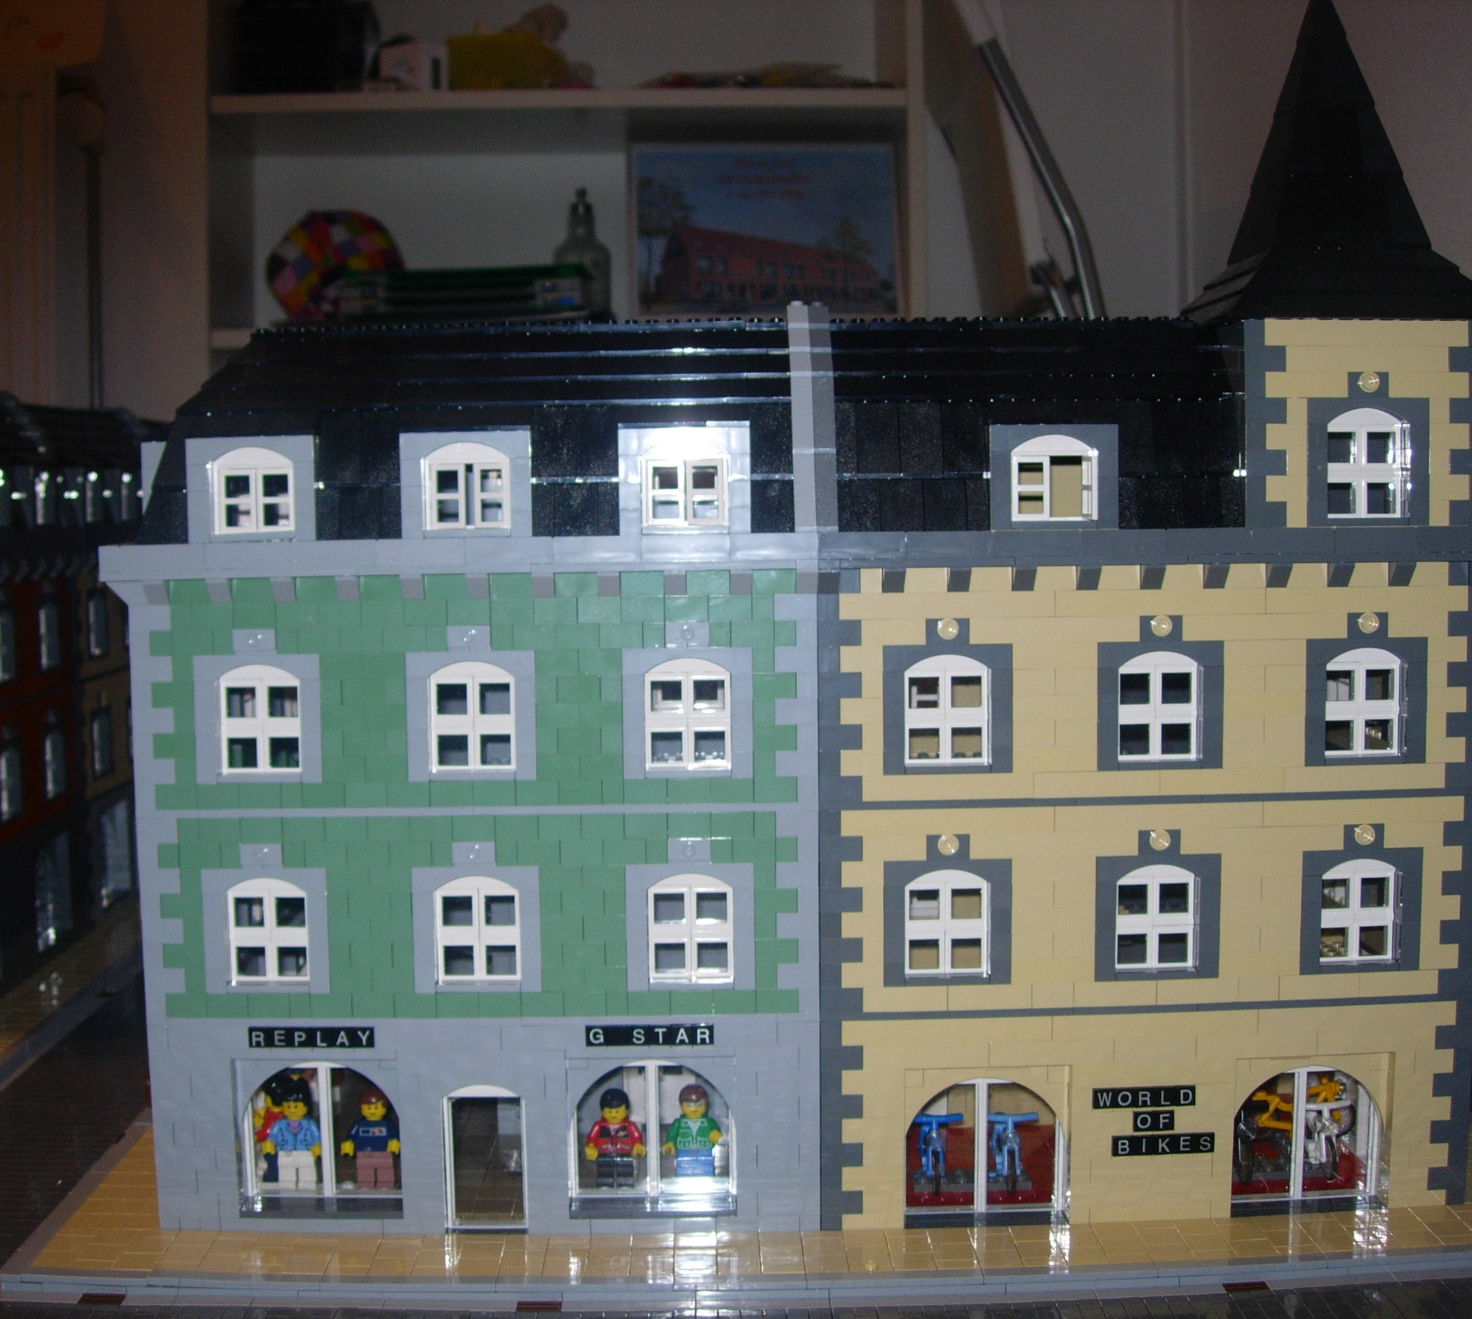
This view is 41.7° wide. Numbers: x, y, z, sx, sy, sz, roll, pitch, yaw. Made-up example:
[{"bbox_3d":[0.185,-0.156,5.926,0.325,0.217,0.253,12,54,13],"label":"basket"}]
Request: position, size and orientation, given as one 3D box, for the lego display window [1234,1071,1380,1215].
[{"bbox_3d":[0.218,0.183,0.741,0.064,0.059,0.010,-1,4,-1],"label":"lego display window"}]

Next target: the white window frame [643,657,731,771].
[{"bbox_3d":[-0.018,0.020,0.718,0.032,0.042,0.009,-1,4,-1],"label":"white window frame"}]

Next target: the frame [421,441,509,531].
[{"bbox_3d":[-0.099,-0.065,0.717,0.032,0.034,0.008,-1,4,-1],"label":"frame"}]

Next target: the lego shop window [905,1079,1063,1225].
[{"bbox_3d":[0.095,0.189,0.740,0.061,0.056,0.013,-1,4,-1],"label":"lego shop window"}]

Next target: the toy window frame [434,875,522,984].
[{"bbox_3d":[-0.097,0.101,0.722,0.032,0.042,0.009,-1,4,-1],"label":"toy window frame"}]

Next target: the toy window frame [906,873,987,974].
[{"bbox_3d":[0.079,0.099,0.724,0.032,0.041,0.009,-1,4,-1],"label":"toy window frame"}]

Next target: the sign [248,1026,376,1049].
[{"bbox_3d":[-0.158,0.140,0.717,0.048,0.008,0.004,-1,4,-1],"label":"sign"}]

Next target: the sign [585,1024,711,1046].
[{"bbox_3d":[-0.032,0.140,0.718,0.048,0.008,0.003,-1,4,-1],"label":"sign"}]

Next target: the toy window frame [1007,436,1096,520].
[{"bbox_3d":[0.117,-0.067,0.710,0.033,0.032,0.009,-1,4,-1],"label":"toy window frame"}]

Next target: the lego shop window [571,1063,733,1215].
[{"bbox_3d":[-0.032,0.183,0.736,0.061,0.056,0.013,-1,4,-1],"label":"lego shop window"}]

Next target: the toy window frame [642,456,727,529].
[{"bbox_3d":[-0.019,-0.062,0.719,0.032,0.027,0.008,-1,4,-1],"label":"toy window frame"}]

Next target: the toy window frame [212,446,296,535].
[{"bbox_3d":[-0.177,-0.063,0.716,0.032,0.033,0.008,-1,4,-1],"label":"toy window frame"}]

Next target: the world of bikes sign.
[{"bbox_3d":[0.156,0.173,0.723,0.048,0.028,0.003,-1,4,-1],"label":"world of bikes sign"}]

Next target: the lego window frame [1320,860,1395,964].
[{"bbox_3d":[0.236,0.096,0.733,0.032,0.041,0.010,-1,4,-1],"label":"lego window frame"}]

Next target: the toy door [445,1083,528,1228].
[{"bbox_3d":[-0.094,0.188,0.736,0.032,0.058,0.008,-1,4,-1],"label":"toy door"}]

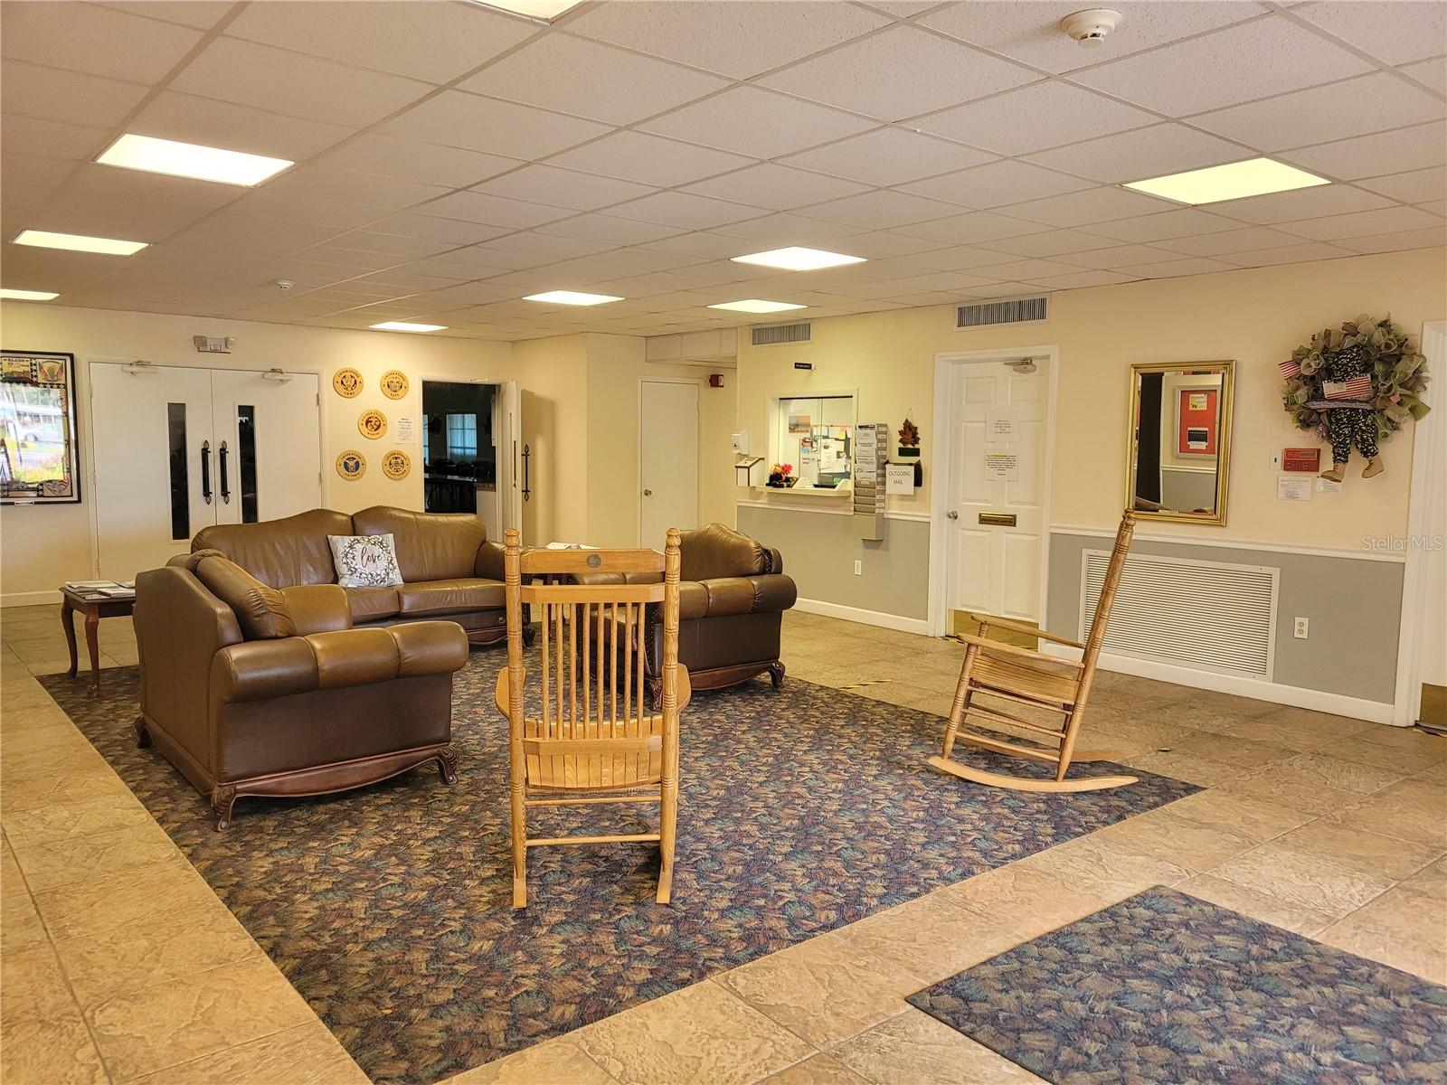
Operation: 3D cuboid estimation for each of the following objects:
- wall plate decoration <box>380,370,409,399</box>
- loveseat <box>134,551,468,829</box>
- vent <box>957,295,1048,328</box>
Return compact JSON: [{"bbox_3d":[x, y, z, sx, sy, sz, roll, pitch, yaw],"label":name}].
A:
[{"bbox_3d":[-3.246,-1.554,10.743,0.293,0.293,0.025,-4,7,-40],"label":"wall plate decoration"},{"bbox_3d":[-1.872,0.498,4.710,0.985,0.955,1.578,-3,7,-38],"label":"loveseat"},{"bbox_3d":[1.919,-1.600,7.580,0.040,0.180,0.794,-3,7,-38],"label":"vent"}]

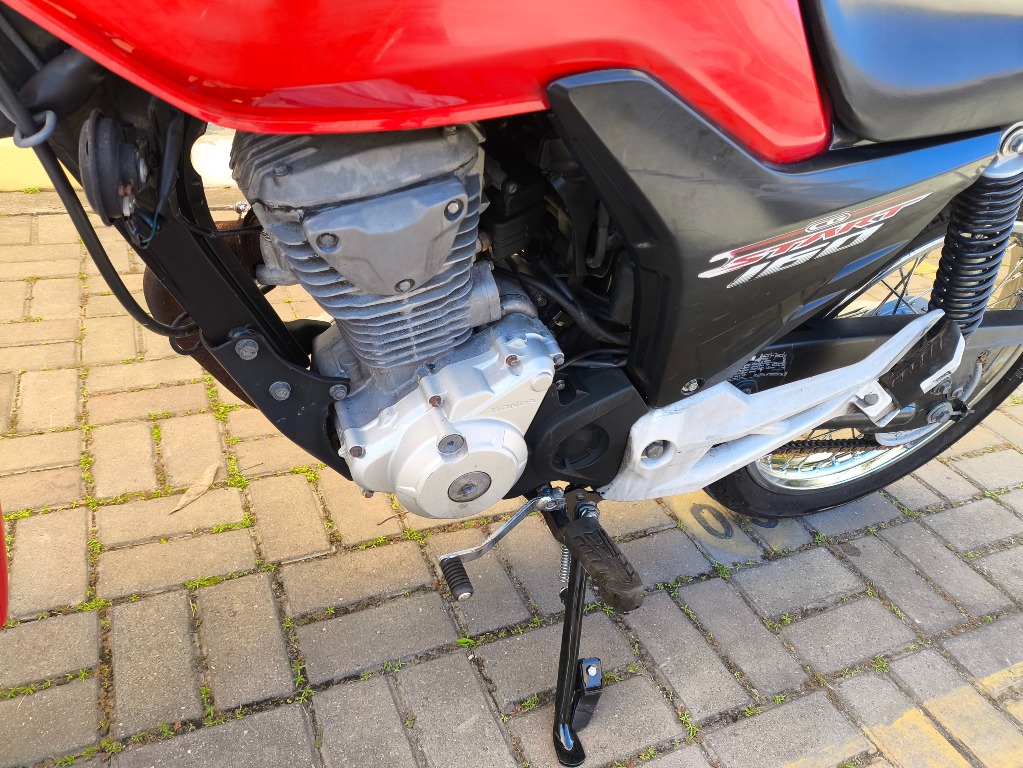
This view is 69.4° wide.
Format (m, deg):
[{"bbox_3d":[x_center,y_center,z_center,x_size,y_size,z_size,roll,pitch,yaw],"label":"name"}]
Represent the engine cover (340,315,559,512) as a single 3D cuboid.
[{"bbox_3d":[-0.064,0.035,0.729,0.220,0.257,0.075,-4,42,-21],"label":"engine cover"}]

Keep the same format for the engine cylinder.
[{"bbox_3d":[-0.123,-0.154,0.651,0.190,0.250,0.170,-16,45,-10],"label":"engine cylinder"}]

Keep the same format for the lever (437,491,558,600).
[{"bbox_3d":[-0.009,0.172,0.783,0.132,0.086,0.077,-4,42,-21],"label":"lever"}]

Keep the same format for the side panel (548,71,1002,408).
[{"bbox_3d":[0.207,-0.119,0.698,0.475,0.325,0.080,-4,42,-21],"label":"side panel"}]

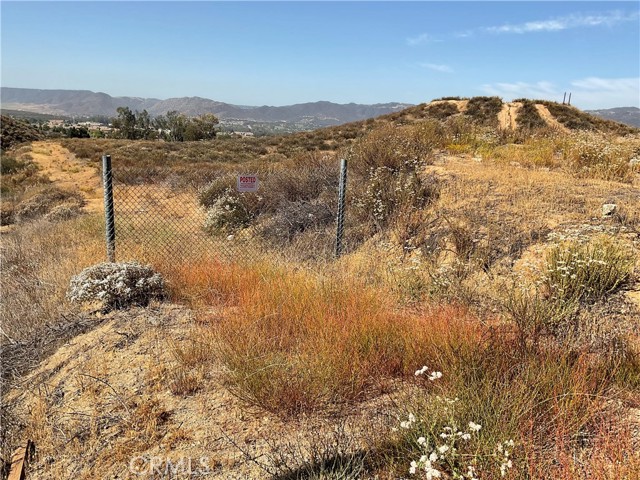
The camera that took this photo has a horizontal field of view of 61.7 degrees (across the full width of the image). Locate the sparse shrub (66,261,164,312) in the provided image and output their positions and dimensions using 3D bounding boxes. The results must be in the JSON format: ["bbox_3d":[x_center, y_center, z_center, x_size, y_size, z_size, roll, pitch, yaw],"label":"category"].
[{"bbox_3d":[-1.875,0.414,4.950,0.839,0.335,0.738,-4,14,-21],"label":"sparse shrub"}]

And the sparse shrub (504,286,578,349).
[{"bbox_3d":[1.626,0.566,3.950,0.498,0.418,0.438,7,14,23],"label":"sparse shrub"}]

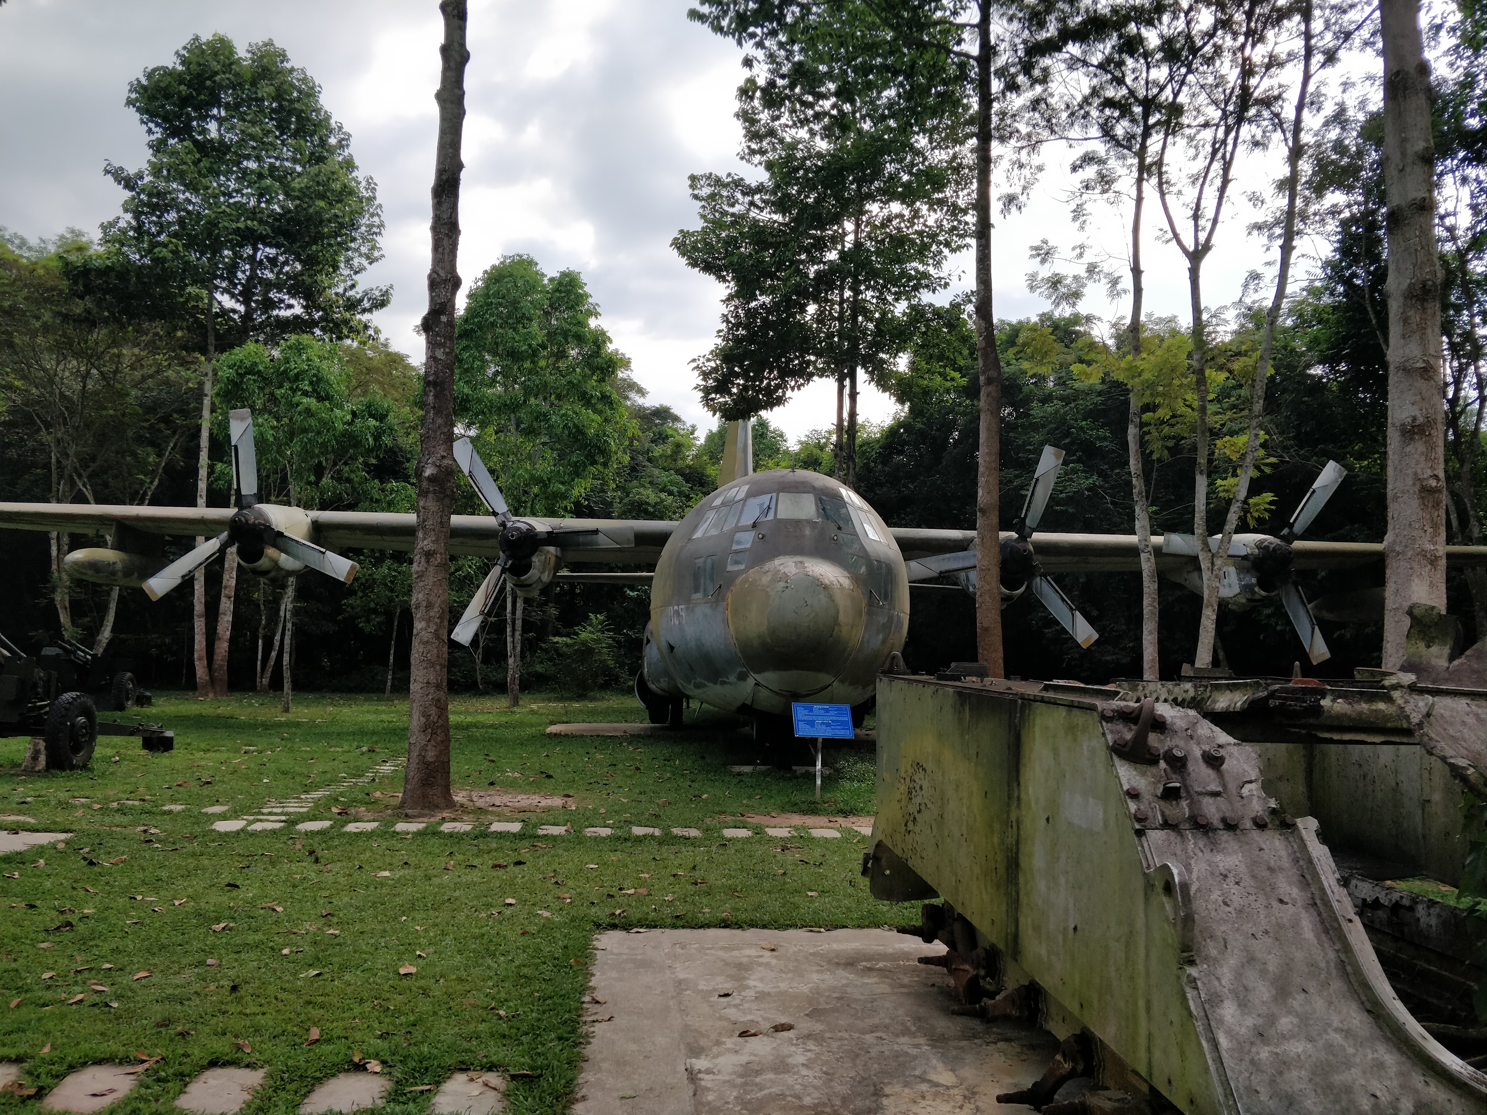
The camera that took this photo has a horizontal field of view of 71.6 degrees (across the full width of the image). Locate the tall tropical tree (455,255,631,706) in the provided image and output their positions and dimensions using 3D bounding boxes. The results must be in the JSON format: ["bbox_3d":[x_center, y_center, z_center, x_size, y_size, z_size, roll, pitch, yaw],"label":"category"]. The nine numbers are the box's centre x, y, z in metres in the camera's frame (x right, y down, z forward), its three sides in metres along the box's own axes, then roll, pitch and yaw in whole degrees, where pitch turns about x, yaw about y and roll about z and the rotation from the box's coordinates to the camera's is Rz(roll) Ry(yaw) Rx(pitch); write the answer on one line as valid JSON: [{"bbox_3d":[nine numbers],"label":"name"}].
[{"bbox_3d":[-6.469,-2.628,33.009,5.730,14.610,5.440,2,-6,-11],"label":"tall tropical tree"}]

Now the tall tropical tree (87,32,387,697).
[{"bbox_3d":[-17.473,-7.035,35.642,9.400,23.550,8.930,4,-6,-27],"label":"tall tropical tree"}]

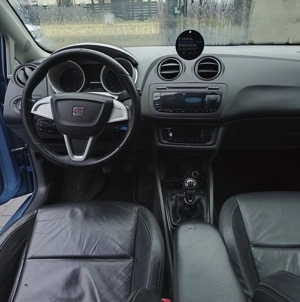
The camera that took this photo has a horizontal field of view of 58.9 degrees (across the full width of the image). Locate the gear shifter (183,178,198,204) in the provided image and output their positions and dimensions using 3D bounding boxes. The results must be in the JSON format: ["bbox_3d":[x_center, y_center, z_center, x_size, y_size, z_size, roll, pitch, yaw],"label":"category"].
[{"bbox_3d":[0.147,0.145,0.970,0.050,0.105,0.050,1,26,0],"label":"gear shifter"}]

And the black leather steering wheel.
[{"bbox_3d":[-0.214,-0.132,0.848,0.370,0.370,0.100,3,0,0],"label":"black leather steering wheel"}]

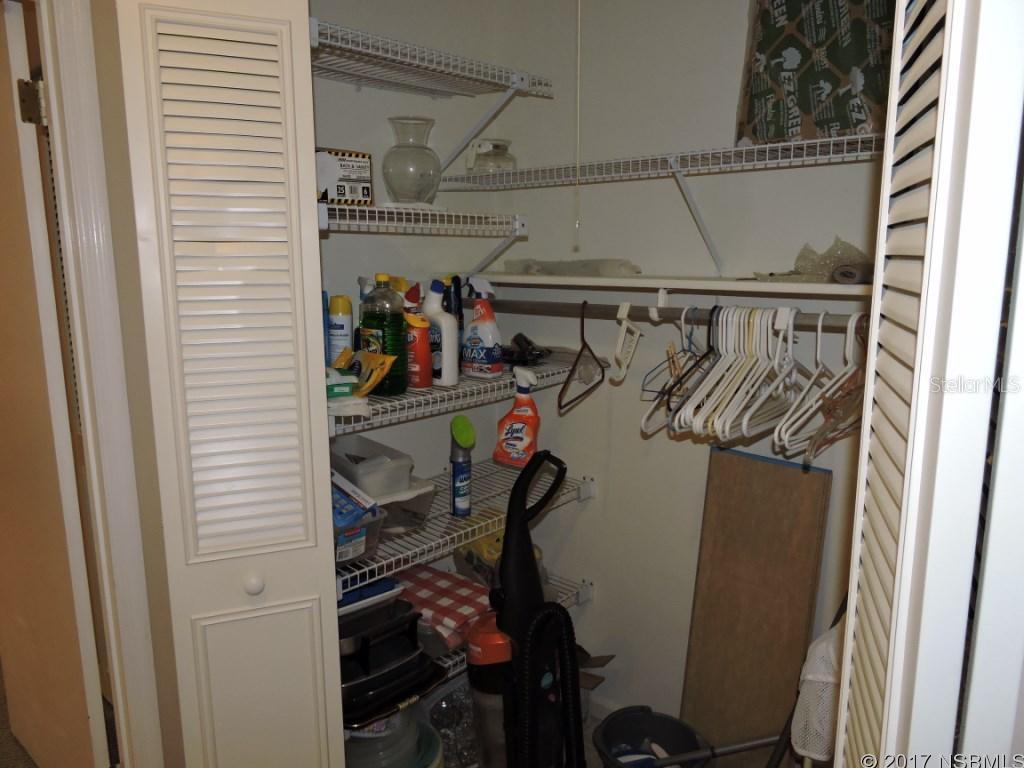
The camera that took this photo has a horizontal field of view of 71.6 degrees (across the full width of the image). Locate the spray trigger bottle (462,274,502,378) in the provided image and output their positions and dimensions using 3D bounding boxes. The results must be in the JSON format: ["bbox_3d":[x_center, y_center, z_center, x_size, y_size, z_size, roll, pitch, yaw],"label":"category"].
[{"bbox_3d":[-0.079,-0.163,2.009,0.115,0.277,0.070,10,14,43],"label":"spray trigger bottle"}]

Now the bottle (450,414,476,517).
[{"bbox_3d":[-0.138,0.229,1.982,0.066,0.275,0.057,9,14,42],"label":"bottle"}]

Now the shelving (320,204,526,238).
[{"bbox_3d":[-0.333,-0.409,1.816,0.400,0.045,0.660,9,14,42],"label":"shelving"}]

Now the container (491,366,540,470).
[{"bbox_3d":[0.017,0.091,1.960,0.118,0.275,0.066,13,15,22],"label":"container"}]

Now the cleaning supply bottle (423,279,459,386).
[{"bbox_3d":[-0.186,-0.138,1.897,0.090,0.275,0.062,8,14,40],"label":"cleaning supply bottle"}]

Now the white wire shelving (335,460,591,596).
[{"bbox_3d":[-0.227,0.373,2.084,0.418,0.042,0.930,10,14,43],"label":"white wire shelving"}]

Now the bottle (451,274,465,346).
[{"bbox_3d":[-0.166,-0.178,2.083,0.075,0.280,0.062,10,14,43],"label":"bottle"}]

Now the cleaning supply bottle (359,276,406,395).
[{"bbox_3d":[-0.322,-0.132,1.793,0.105,0.298,0.088,10,14,43],"label":"cleaning supply bottle"}]

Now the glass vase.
[{"bbox_3d":[-0.247,-0.541,1.723,0.142,0.200,0.142,0,10,0],"label":"glass vase"}]

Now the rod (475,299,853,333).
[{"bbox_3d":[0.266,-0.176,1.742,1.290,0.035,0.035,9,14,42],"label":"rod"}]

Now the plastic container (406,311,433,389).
[{"bbox_3d":[-0.248,-0.092,1.863,0.075,0.198,0.060,5,12,28],"label":"plastic container"}]

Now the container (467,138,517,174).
[{"bbox_3d":[-0.063,-0.682,2.161,0.170,0.128,0.132,-6,12,-27],"label":"container"}]

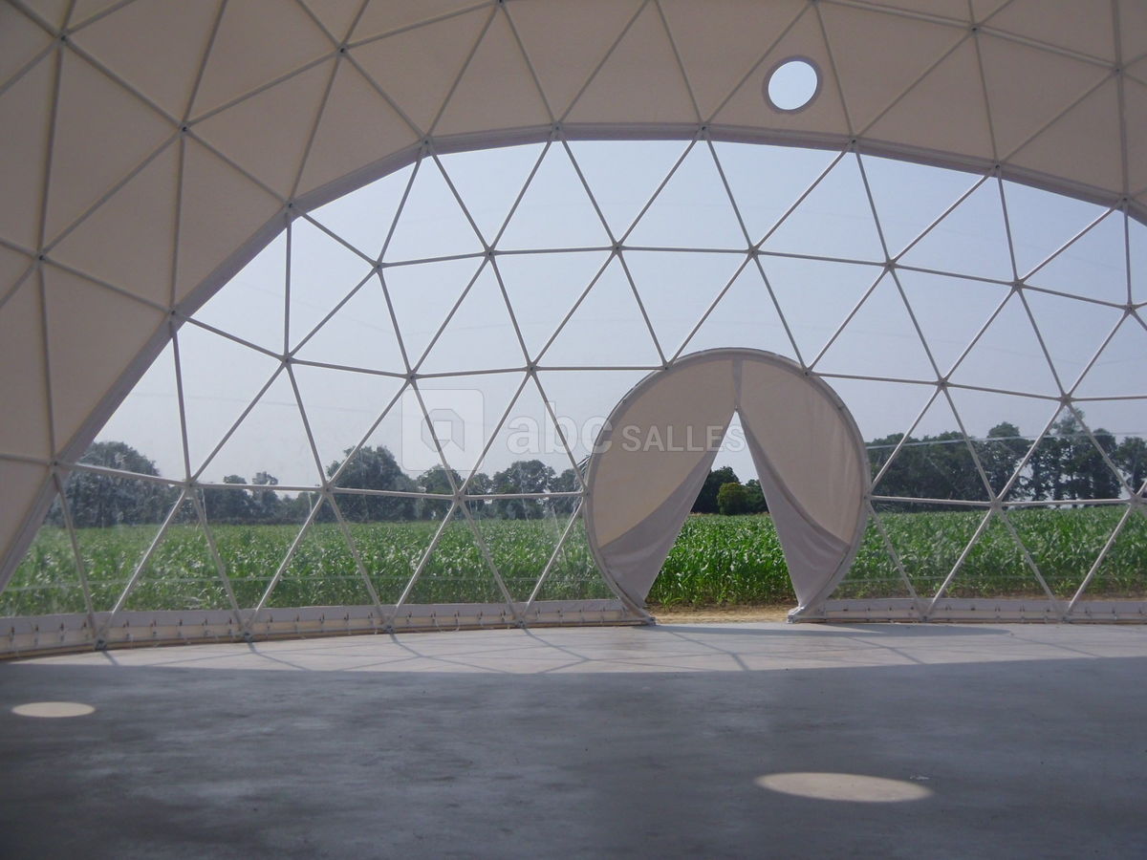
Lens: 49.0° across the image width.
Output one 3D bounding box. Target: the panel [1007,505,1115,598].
[{"bbox_3d":[8.991,2.339,22.891,2.179,1.963,0.040,-3,1,18],"label":"panel"}]

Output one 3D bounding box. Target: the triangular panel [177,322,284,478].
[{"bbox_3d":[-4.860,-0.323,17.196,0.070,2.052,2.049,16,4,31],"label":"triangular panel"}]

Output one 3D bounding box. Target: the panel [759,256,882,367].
[{"bbox_3d":[4.275,-2.048,22.590,2.288,1.980,0.040,4,22,-6],"label":"panel"}]

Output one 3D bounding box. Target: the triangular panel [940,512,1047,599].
[{"bbox_3d":[7.538,2.274,22.707,1.840,1.563,0.070,-1,-2,13],"label":"triangular panel"}]

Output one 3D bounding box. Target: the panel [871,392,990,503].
[{"bbox_3d":[6.664,0.275,23.206,2.168,2.007,0.040,2,9,6],"label":"panel"}]

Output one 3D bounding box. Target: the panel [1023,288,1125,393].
[{"bbox_3d":[8.615,-1.504,22.355,1.774,1.701,0.040,14,23,12],"label":"panel"}]

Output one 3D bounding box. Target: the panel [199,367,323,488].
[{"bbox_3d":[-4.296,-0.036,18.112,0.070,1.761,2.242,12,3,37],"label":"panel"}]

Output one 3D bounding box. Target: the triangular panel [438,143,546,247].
[{"bbox_3d":[-1.429,-3.674,19.033,1.733,1.786,0.070,5,28,-40],"label":"triangular panel"}]

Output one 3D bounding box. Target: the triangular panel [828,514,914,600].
[{"bbox_3d":[5.424,2.328,22.933,1.560,1.570,0.070,0,-2,1],"label":"triangular panel"}]

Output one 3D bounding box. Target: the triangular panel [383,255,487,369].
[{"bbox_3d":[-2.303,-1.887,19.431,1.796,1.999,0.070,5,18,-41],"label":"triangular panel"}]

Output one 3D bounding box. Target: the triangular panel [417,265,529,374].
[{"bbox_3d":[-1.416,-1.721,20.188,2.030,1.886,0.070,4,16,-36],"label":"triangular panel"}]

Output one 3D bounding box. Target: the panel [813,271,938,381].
[{"bbox_3d":[5.588,-1.894,22.687,2.291,1.939,0.040,4,19,0],"label":"panel"}]

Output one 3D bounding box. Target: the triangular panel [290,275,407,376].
[{"bbox_3d":[-3.188,-1.688,19.250,0.040,1.494,2.186,24,12,42],"label":"triangular panel"}]

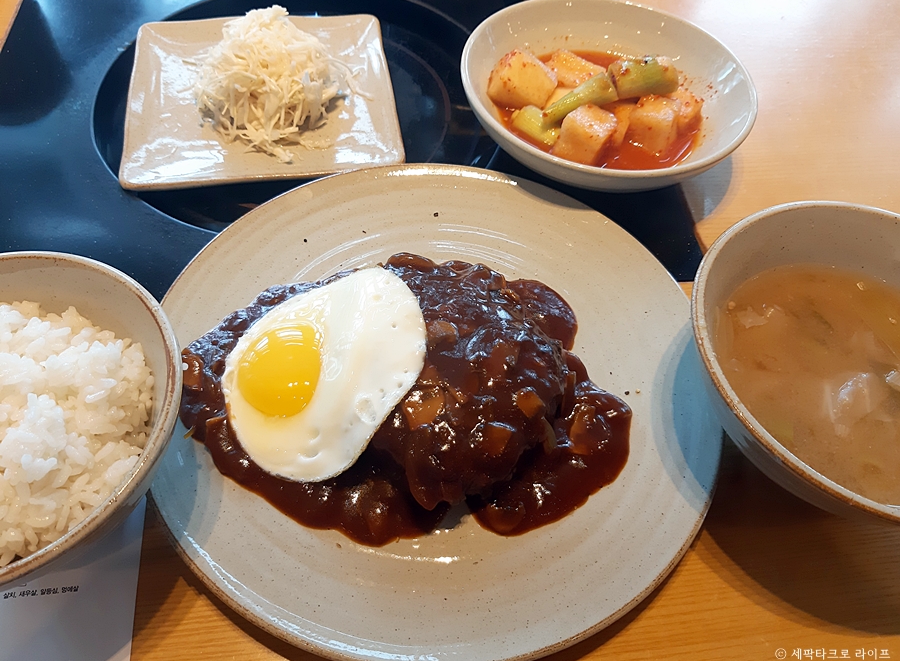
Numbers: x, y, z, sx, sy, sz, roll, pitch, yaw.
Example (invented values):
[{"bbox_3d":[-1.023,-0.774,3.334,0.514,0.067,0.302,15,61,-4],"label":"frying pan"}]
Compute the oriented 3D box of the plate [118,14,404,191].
[{"bbox_3d":[-0.105,-0.131,0.403,0.143,0.020,0.143,-6,55,-9],"label":"plate"}]

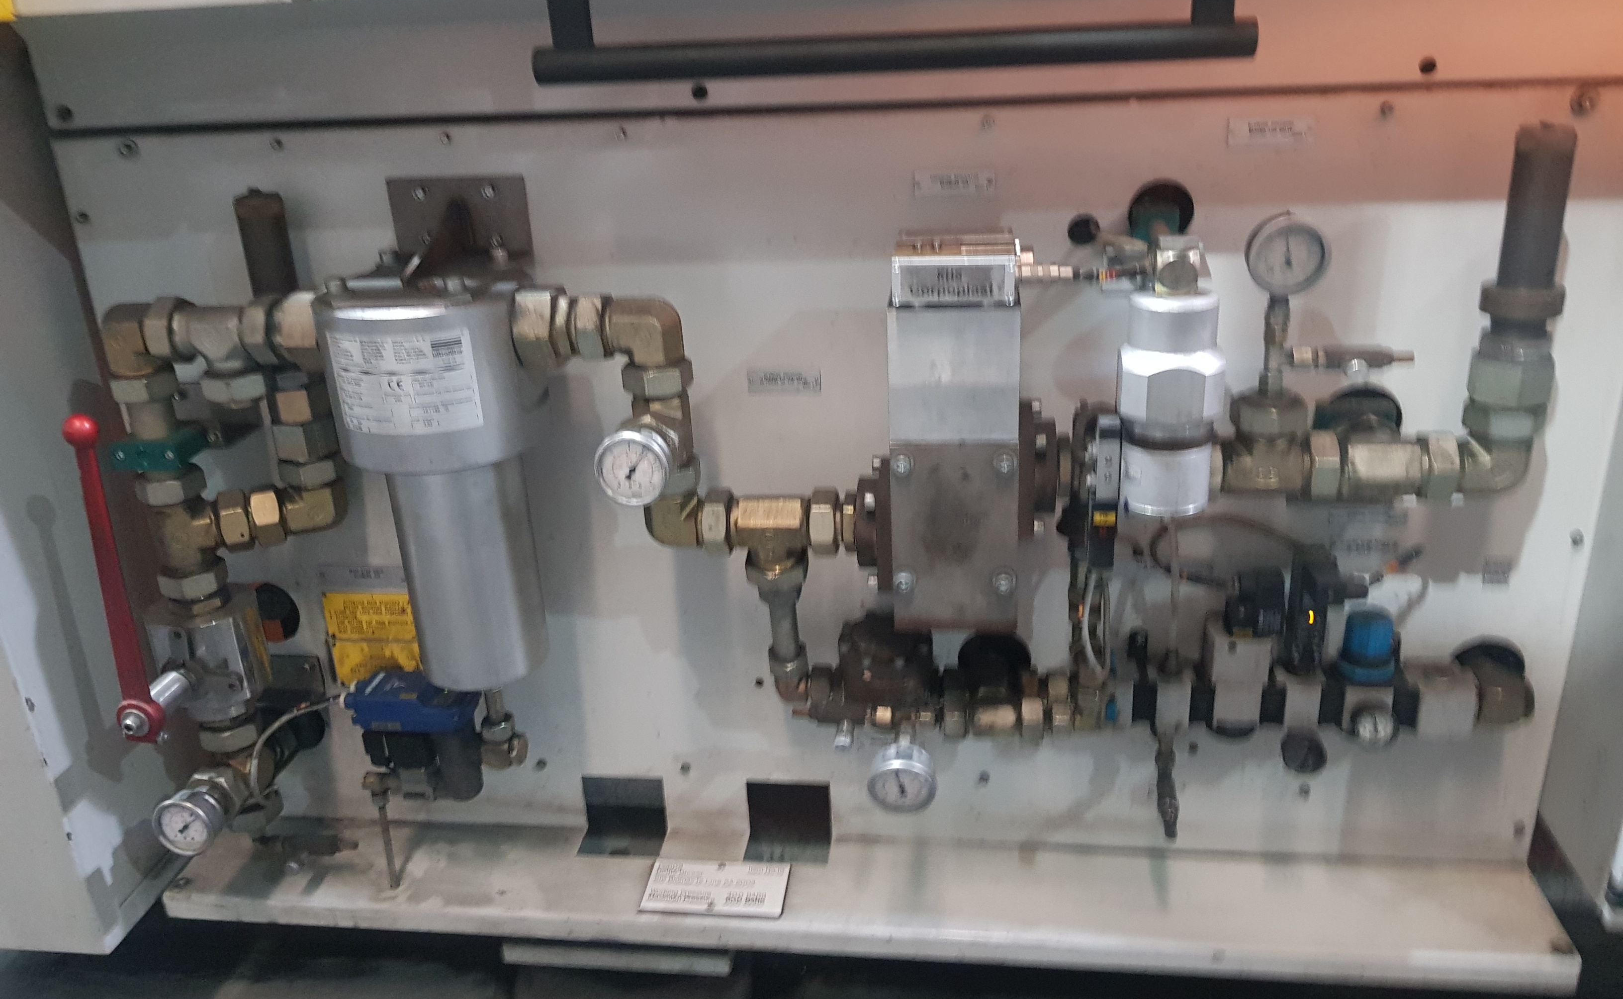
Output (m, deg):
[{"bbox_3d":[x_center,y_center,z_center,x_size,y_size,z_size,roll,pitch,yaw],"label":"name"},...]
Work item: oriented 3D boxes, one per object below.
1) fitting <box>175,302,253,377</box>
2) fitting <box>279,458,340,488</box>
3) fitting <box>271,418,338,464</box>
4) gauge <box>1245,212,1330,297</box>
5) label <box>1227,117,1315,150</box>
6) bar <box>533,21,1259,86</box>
[{"bbox_3d":[-0.519,-0.139,1.058,0.062,0.052,0.044,0,22,8],"label":"fitting"},{"bbox_3d":[-0.453,-0.023,1.096,0.052,0.023,0.052,0,22,8],"label":"fitting"},{"bbox_3d":[-0.450,-0.053,1.086,0.053,0.032,0.051,0,21,8],"label":"fitting"},{"bbox_3d":[0.342,-0.176,0.876,0.057,0.058,0.030,0,21,8],"label":"gauge"},{"bbox_3d":[0.354,-0.282,0.939,0.066,0.023,0.002,0,21,8],"label":"label"},{"bbox_3d":[0.056,-0.348,0.955,0.562,0.029,0.029,0,21,7],"label":"bar"}]

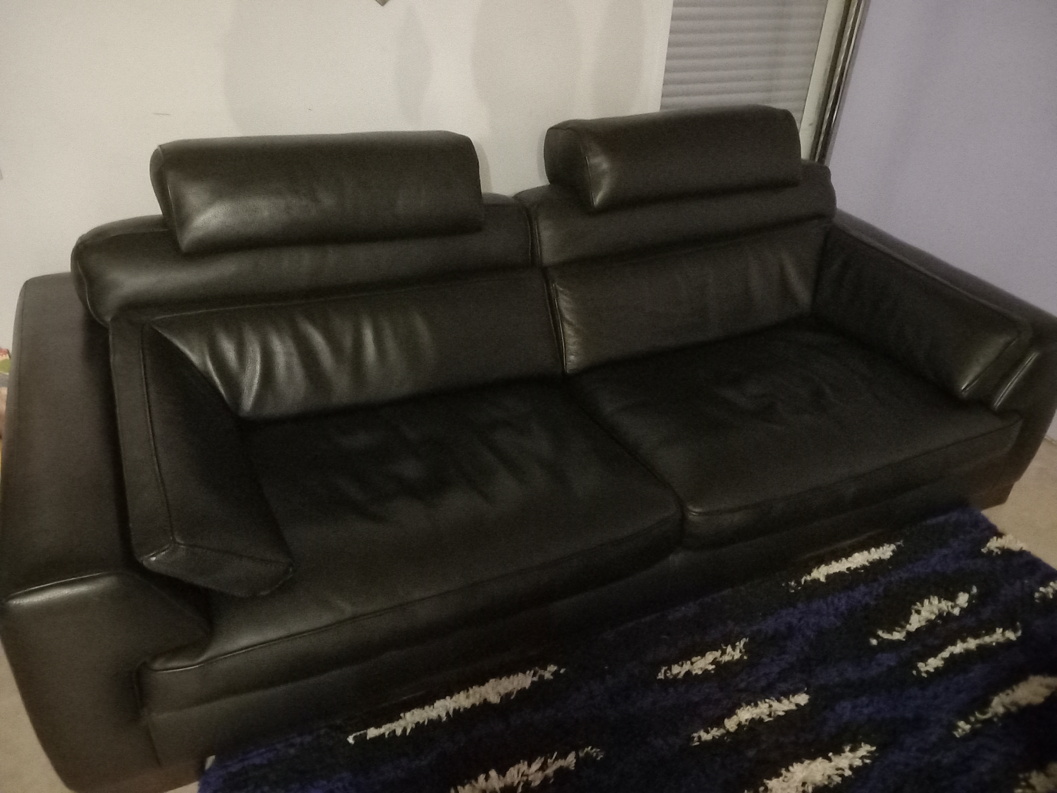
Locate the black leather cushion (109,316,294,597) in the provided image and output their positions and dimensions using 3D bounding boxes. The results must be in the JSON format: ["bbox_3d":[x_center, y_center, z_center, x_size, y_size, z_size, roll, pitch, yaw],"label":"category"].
[{"bbox_3d":[-0.652,0.099,1.607,0.249,0.228,0.711,-11,36,-23],"label":"black leather cushion"}]

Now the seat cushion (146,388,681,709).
[{"bbox_3d":[-0.281,0.223,1.769,1.061,0.142,0.639,-11,36,-23],"label":"seat cushion"}]

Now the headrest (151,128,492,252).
[{"bbox_3d":[-0.472,-0.482,1.901,0.690,0.213,0.249,-11,21,-23],"label":"headrest"}]

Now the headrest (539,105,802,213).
[{"bbox_3d":[0.419,-0.662,2.284,0.685,0.213,0.249,-11,21,-23],"label":"headrest"}]

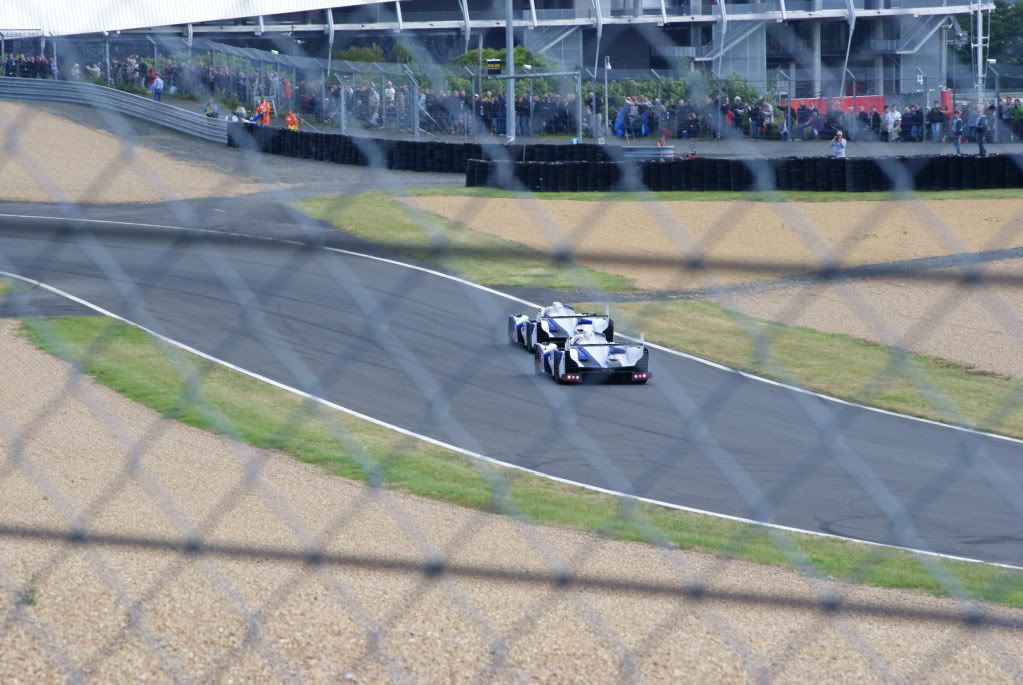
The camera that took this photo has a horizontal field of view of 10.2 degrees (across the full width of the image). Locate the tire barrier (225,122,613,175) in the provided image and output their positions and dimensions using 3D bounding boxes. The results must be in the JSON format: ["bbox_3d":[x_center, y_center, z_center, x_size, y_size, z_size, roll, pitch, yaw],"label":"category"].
[{"bbox_3d":[-6.000,-7.950,236.000,4.200,1.200,40.000,-1,3,-23],"label":"tire barrier"}]

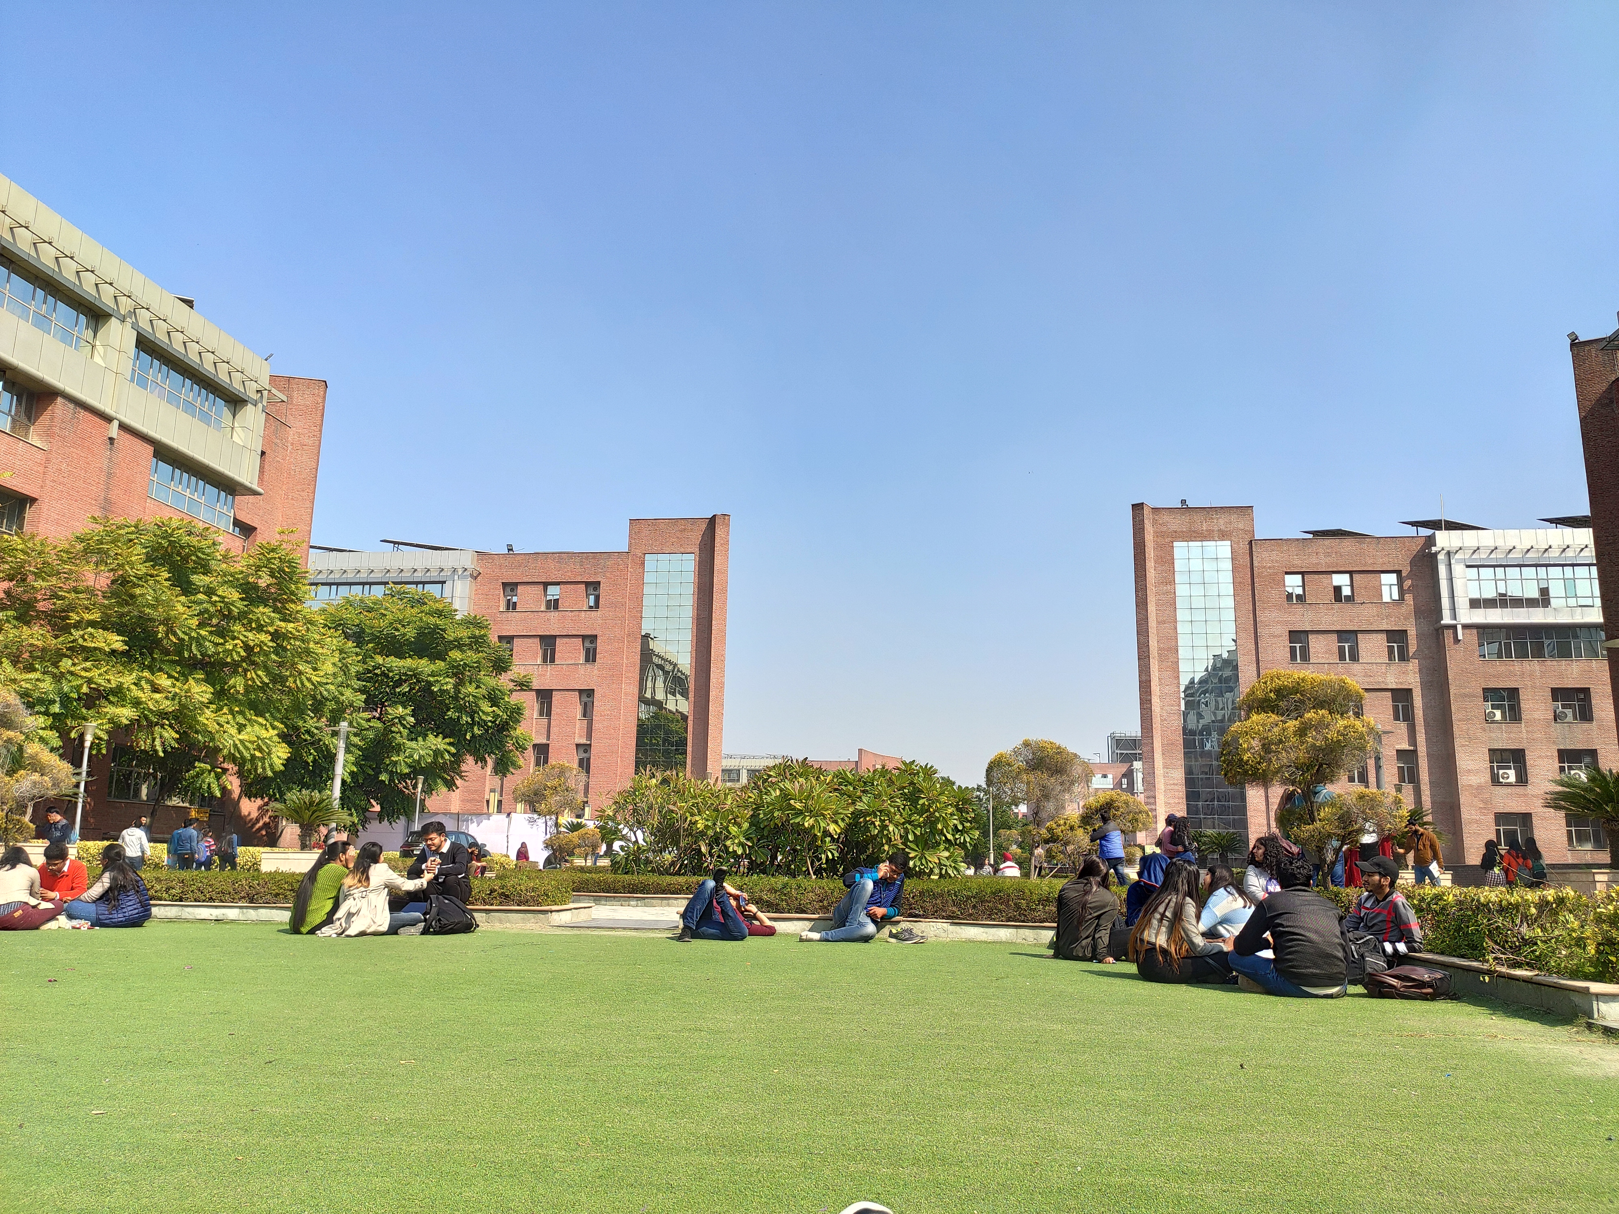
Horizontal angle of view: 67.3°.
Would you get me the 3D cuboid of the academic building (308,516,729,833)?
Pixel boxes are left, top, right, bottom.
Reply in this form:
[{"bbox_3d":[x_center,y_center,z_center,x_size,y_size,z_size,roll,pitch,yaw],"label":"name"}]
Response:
[{"bbox_3d":[-22.720,7.041,88.256,33.000,23.600,16.000,0,-11,4],"label":"academic building"}]

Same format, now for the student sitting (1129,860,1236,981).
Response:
[{"bbox_3d":[2.372,1.986,7.744,0.720,0.740,0.550,10,-14,-39],"label":"student sitting"}]

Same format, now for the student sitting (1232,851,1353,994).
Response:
[{"bbox_3d":[2.839,1.844,7.155,0.620,0.800,0.640,3,-11,-12],"label":"student sitting"}]

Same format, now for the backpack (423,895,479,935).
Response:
[{"bbox_3d":[-3.486,2.967,11.800,0.480,0.390,0.330,7,-14,-25],"label":"backpack"}]

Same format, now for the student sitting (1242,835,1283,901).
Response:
[{"bbox_3d":[3.236,2.083,8.607,0.680,0.900,0.480,7,-13,-29],"label":"student sitting"}]

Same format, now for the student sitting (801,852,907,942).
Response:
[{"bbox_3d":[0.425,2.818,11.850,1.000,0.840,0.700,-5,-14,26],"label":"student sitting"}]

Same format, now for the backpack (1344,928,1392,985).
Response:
[{"bbox_3d":[3.467,2.156,7.567,0.290,0.370,0.220,7,-13,-29],"label":"backpack"}]

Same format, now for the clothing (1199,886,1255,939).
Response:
[{"bbox_3d":[2.838,2.112,8.229,0.420,0.470,0.420,-2,-11,12],"label":"clothing"}]

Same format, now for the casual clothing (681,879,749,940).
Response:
[{"bbox_3d":[-0.907,2.900,11.700,0.660,0.570,0.600,-4,-13,23],"label":"casual clothing"}]

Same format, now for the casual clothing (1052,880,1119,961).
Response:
[{"bbox_3d":[2.216,2.480,9.750,0.500,0.620,0.400,-6,-14,29],"label":"casual clothing"}]

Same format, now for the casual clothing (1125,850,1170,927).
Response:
[{"bbox_3d":[2.772,2.467,10.000,0.550,0.830,0.600,0,-12,6],"label":"casual clothing"}]

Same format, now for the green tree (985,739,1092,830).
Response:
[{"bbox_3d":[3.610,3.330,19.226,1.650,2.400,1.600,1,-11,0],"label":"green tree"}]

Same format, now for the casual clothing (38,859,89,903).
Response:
[{"bbox_3d":[-6.992,2.582,11.422,0.456,0.437,0.361,3,-11,-12],"label":"casual clothing"}]

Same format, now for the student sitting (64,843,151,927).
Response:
[{"bbox_3d":[-6.292,2.489,10.909,0.665,0.731,0.551,-1,-11,6],"label":"student sitting"}]

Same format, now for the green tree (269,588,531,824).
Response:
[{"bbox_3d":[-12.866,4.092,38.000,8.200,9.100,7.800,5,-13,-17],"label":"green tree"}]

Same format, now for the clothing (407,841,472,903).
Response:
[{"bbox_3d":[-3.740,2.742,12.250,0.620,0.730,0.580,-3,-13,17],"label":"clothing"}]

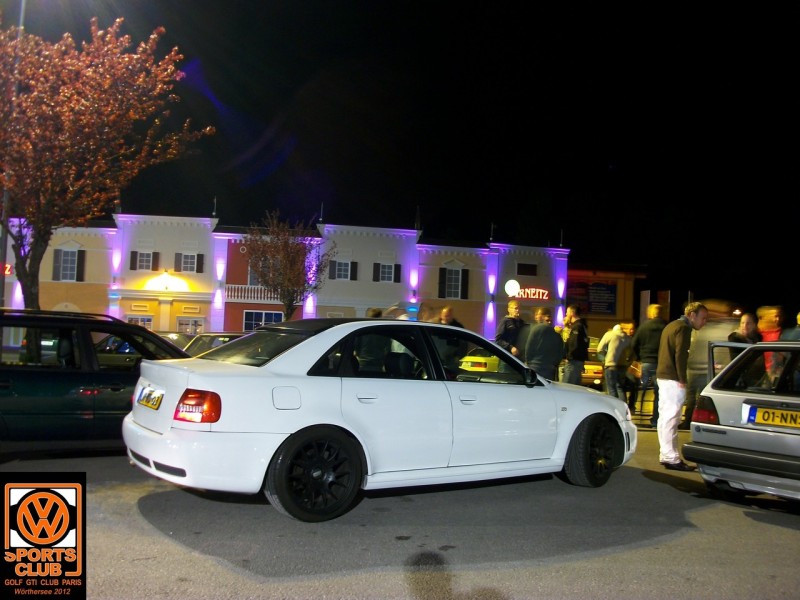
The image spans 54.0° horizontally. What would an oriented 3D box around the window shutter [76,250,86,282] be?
[{"bbox_3d":[-16.323,-1.717,40.272,0.400,1.610,0.060,2,-2,-5],"label":"window shutter"}]

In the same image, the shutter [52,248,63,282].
[{"bbox_3d":[-17.508,-1.764,40.168,0.400,1.610,0.060,2,-2,-5],"label":"shutter"}]

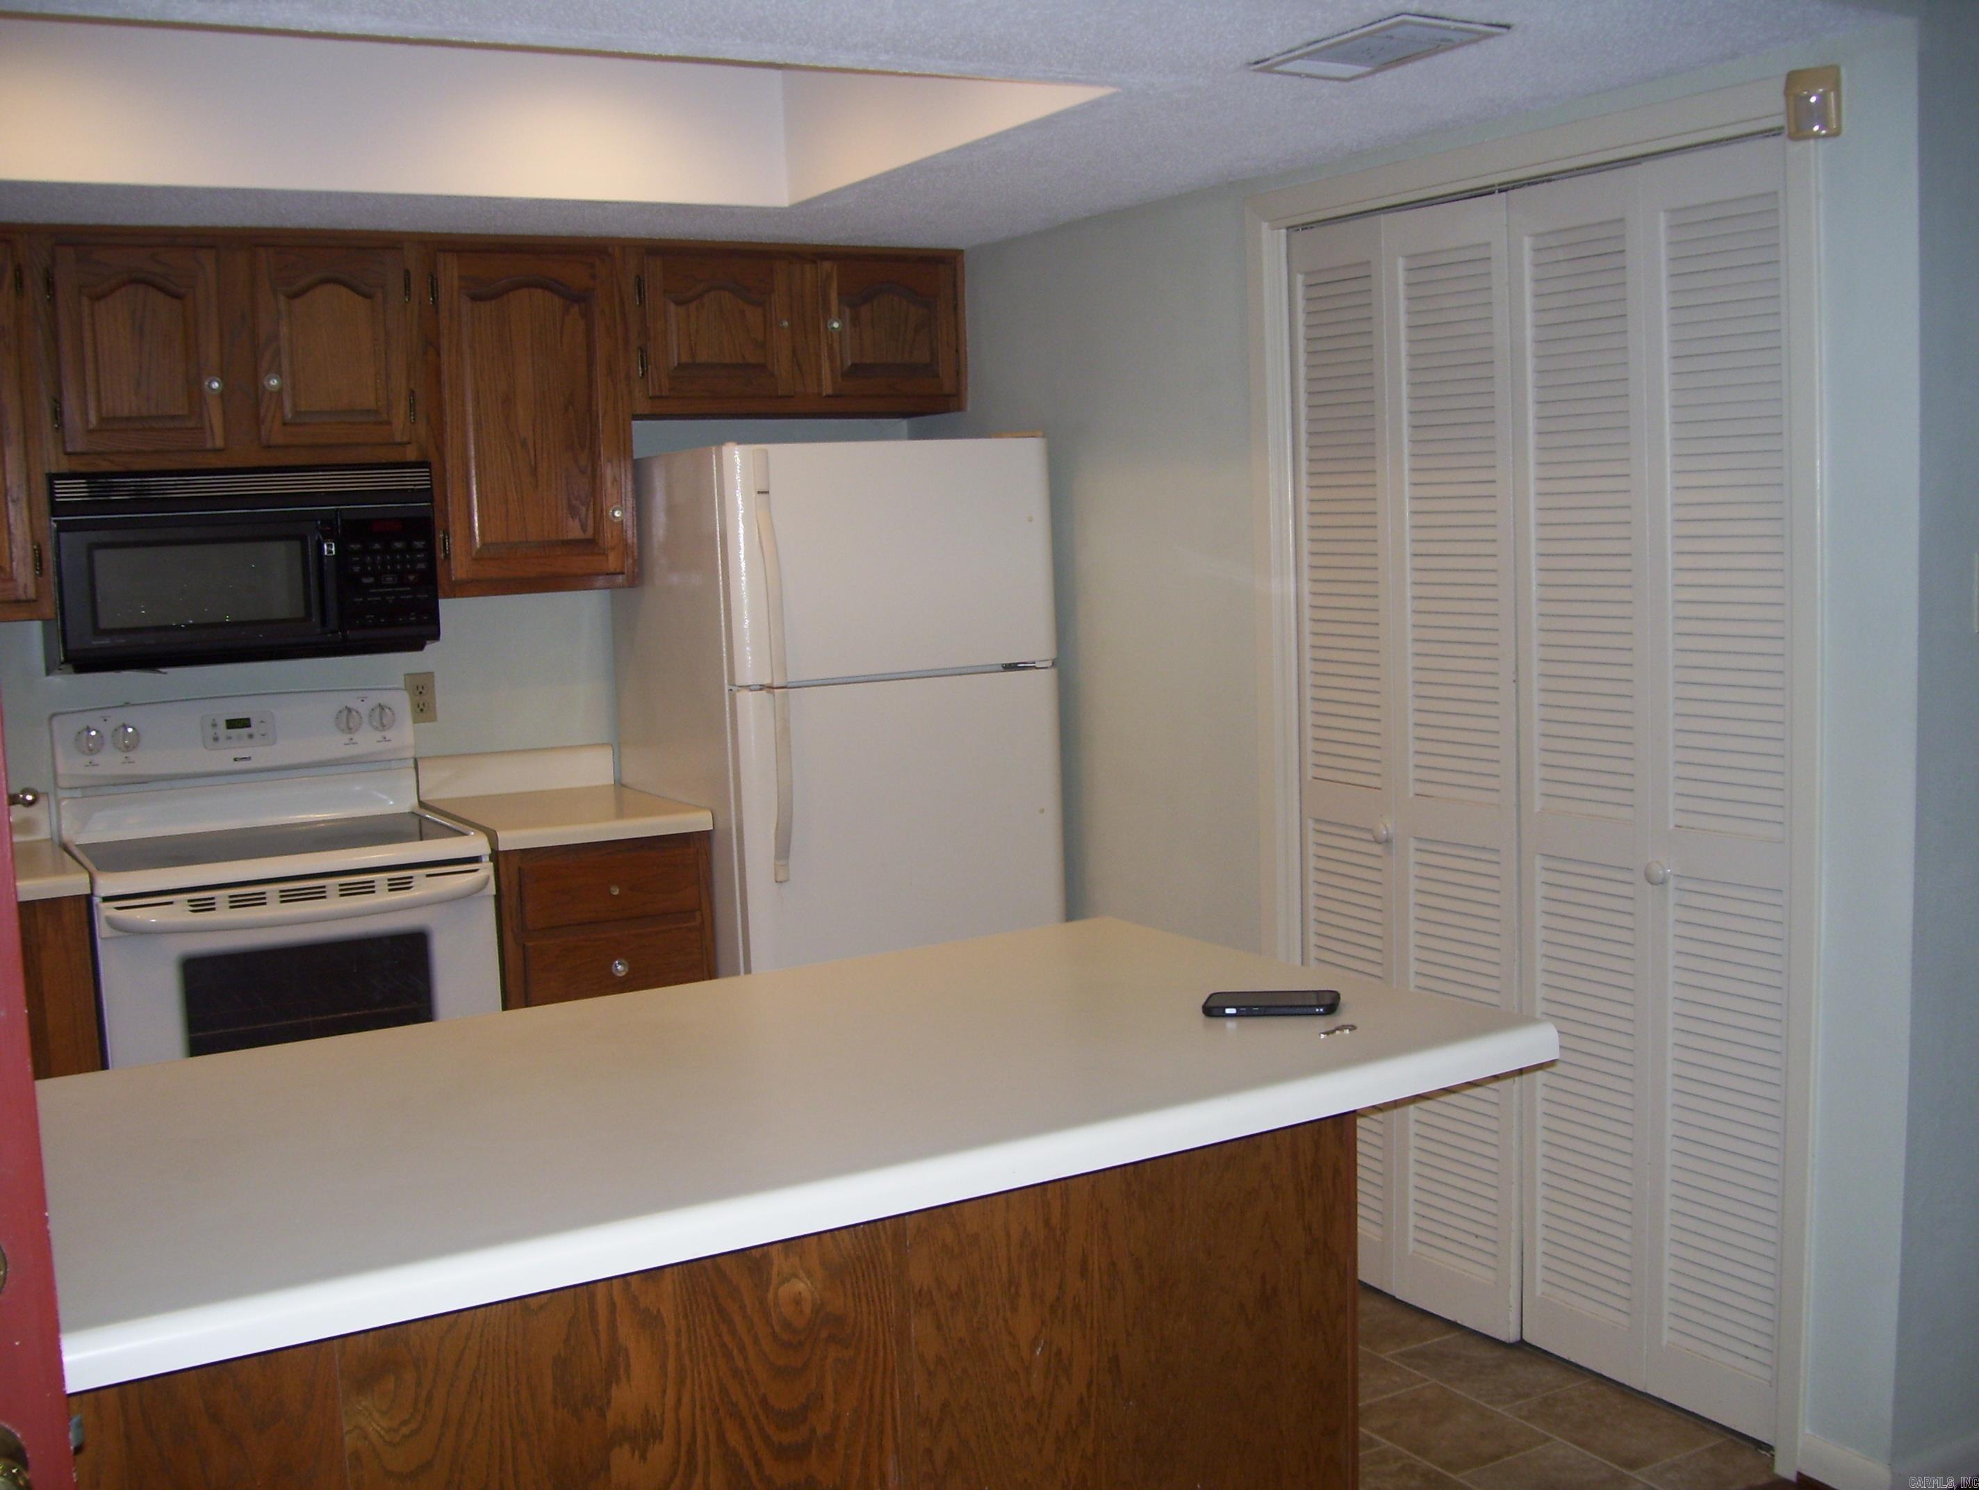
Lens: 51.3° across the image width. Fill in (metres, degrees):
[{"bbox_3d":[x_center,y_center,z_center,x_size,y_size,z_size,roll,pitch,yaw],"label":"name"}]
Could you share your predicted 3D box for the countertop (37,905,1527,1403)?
[{"bbox_3d":[-0.297,0.396,2.395,1.725,0.042,0.910,-6,7,-30],"label":"countertop"}]

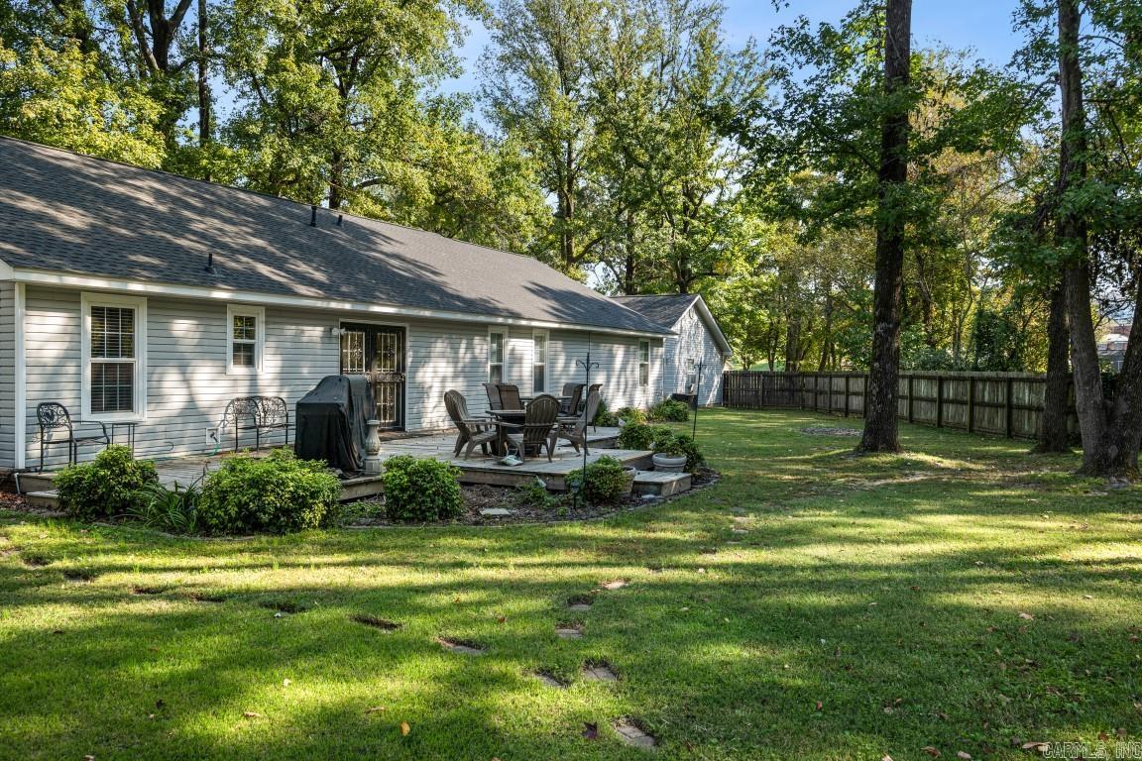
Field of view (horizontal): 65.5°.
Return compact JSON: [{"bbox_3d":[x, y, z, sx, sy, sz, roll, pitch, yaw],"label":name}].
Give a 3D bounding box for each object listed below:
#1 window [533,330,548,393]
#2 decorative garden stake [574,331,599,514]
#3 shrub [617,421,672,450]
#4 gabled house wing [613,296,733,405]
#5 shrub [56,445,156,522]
[{"bbox_3d":[-0.720,-0.419,22.016,0.120,1.630,0.830,0,1,27],"label":"window"},{"bbox_3d":[0.185,0.452,10.337,0.280,2.030,0.060,0,1,0],"label":"decorative garden stake"},{"bbox_3d":[1.300,1.042,16.115,0.950,0.700,0.850,0,1,0],"label":"shrub"},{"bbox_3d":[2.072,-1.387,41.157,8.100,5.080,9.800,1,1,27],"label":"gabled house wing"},{"bbox_3d":[-5.219,1.098,9.980,1.150,0.770,1.050,0,1,-22],"label":"shrub"}]

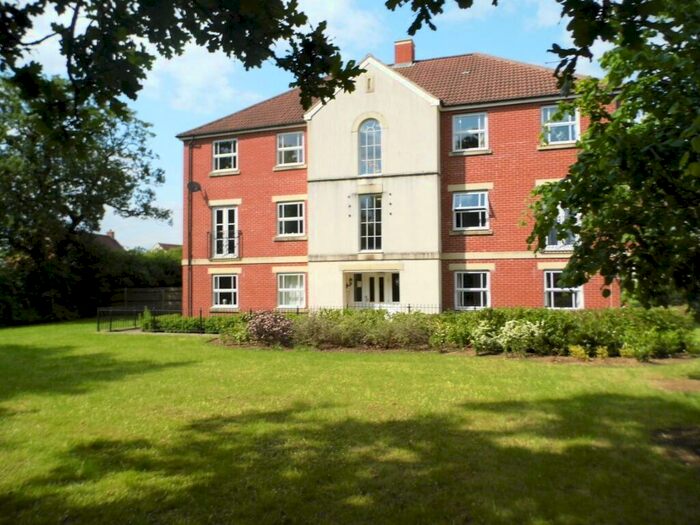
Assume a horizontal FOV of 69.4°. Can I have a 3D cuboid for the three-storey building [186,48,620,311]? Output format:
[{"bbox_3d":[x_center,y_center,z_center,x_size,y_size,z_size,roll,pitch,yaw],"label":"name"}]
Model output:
[{"bbox_3d":[2.452,-3.648,22.723,16.650,12.650,11.000,-1,-2,17],"label":"three-storey building"}]

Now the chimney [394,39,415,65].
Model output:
[{"bbox_3d":[2.534,-9.401,23.033,0.790,1.170,0.700,-1,-2,17],"label":"chimney"}]

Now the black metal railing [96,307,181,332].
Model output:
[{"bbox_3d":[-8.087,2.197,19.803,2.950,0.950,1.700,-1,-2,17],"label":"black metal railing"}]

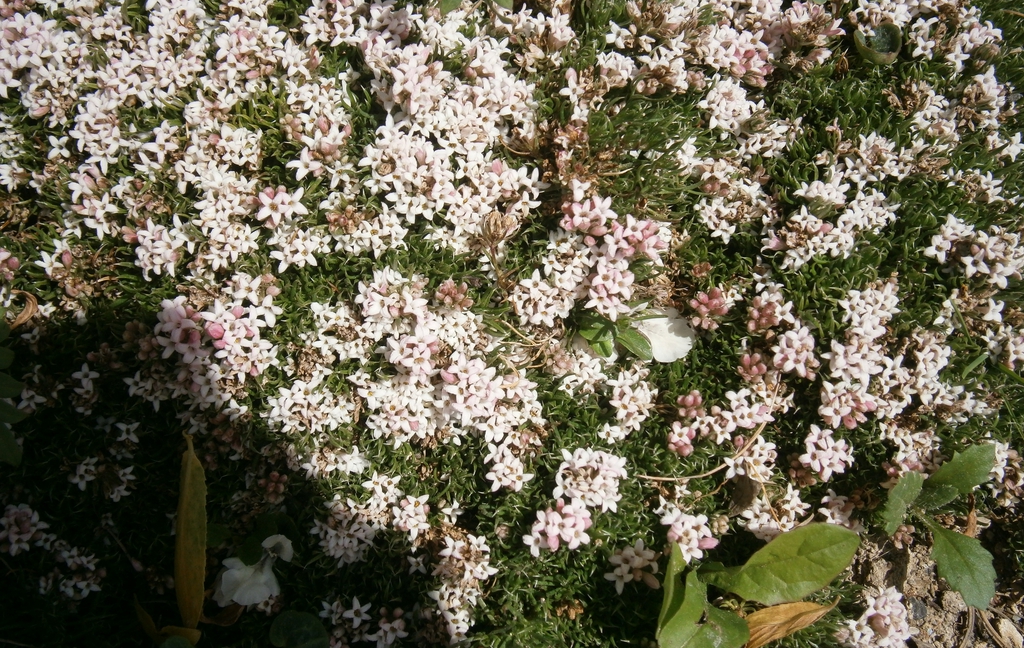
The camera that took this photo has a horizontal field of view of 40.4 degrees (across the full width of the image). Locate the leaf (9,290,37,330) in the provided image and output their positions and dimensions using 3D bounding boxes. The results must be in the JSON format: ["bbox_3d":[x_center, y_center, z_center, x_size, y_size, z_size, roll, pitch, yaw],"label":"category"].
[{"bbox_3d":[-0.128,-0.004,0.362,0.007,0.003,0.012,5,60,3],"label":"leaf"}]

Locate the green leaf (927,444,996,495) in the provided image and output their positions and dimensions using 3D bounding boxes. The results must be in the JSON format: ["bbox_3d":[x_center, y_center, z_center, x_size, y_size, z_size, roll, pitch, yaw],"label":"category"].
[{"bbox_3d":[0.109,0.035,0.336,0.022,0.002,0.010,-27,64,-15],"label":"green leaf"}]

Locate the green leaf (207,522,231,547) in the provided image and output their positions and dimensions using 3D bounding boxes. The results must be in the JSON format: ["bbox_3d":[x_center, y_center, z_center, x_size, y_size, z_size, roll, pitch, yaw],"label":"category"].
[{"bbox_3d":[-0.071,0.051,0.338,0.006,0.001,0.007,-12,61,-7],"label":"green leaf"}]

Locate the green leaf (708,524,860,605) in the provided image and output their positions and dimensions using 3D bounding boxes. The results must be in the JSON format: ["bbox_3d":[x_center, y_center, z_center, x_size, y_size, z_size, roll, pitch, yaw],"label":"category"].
[{"bbox_3d":[0.066,0.056,0.337,0.040,0.009,0.015,-14,66,-6],"label":"green leaf"}]

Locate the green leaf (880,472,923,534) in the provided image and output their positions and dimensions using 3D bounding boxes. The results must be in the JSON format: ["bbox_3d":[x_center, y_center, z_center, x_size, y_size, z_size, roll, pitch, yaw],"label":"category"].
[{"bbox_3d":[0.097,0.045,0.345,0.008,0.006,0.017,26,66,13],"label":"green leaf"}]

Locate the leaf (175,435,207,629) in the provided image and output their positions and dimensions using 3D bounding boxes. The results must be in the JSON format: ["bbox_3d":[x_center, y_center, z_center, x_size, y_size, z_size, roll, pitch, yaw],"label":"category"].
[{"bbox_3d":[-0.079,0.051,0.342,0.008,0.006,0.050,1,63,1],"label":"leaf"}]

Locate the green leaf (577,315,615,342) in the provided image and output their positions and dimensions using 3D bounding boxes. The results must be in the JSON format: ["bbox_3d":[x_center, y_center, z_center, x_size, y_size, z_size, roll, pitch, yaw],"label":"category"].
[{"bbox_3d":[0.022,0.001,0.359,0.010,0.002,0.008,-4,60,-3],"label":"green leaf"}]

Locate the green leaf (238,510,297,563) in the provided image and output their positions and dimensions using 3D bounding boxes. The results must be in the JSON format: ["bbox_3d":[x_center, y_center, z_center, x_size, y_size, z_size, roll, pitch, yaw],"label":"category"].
[{"bbox_3d":[-0.061,0.054,0.349,0.014,0.005,0.013,-4,65,-2],"label":"green leaf"}]

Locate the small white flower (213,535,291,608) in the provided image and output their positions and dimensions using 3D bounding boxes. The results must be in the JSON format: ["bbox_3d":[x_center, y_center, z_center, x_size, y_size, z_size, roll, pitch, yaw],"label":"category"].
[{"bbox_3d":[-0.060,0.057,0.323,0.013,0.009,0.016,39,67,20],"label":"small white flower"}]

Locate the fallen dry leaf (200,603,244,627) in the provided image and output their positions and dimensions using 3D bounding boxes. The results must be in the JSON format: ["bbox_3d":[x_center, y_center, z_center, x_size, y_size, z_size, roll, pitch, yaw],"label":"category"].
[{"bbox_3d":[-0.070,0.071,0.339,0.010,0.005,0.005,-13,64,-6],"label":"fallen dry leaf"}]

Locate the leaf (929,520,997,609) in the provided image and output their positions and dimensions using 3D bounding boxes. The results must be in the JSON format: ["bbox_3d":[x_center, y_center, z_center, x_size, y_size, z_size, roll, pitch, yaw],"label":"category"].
[{"bbox_3d":[0.109,0.059,0.342,0.014,0.006,0.025,-25,67,-11],"label":"leaf"}]

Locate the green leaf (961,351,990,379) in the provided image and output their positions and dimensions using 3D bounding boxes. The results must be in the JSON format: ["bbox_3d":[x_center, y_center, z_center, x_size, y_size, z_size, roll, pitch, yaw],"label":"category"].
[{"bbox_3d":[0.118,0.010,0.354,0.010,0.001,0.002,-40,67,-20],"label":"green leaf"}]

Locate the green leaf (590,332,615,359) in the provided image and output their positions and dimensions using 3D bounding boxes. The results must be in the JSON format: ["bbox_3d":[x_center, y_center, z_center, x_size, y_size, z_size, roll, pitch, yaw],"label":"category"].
[{"bbox_3d":[0.024,0.006,0.367,0.005,0.003,0.008,-32,69,-14],"label":"green leaf"}]

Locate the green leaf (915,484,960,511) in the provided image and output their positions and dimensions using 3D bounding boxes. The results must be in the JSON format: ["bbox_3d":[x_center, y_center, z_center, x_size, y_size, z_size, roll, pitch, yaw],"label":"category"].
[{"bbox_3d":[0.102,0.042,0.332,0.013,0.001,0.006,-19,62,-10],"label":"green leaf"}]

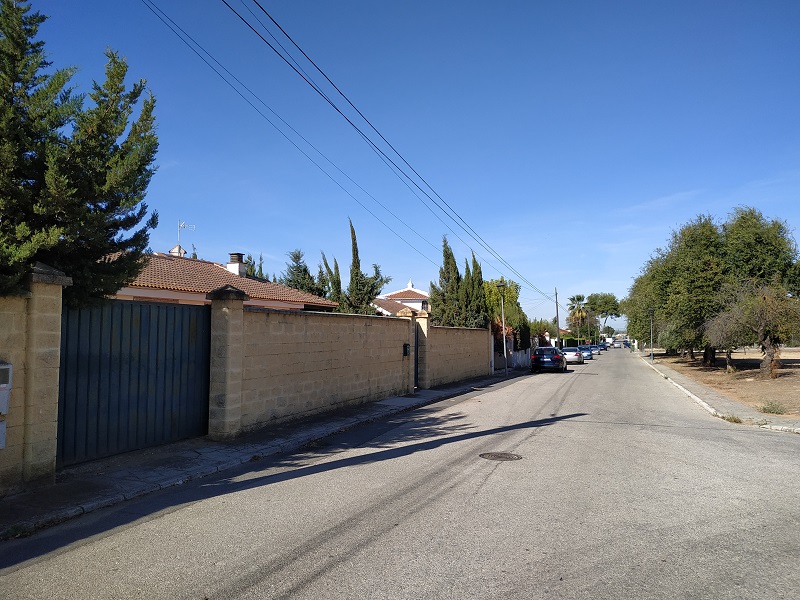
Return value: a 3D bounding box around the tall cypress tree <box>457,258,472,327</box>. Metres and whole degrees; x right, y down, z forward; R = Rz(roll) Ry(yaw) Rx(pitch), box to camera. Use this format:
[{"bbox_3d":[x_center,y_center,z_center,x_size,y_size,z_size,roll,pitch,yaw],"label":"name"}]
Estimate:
[{"bbox_3d":[2.930,0.767,24.812,0.950,5.292,0.950,-2,-5,22],"label":"tall cypress tree"}]

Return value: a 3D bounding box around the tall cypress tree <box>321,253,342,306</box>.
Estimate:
[{"bbox_3d":[-2.967,0.592,24.023,1.150,5.524,1.150,-2,-5,22],"label":"tall cypress tree"}]

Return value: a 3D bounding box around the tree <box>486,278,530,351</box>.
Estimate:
[{"bbox_3d":[6.394,1.336,32.992,2.900,5.379,2.900,-2,-5,22],"label":"tree"}]

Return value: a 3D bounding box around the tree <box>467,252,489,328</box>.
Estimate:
[{"bbox_3d":[3.679,0.550,26.332,1.200,5.952,1.200,-2,-5,22],"label":"tree"}]

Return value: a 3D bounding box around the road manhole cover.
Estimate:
[{"bbox_3d":[1.464,2.284,8.081,0.620,0.030,0.620,0,-4,0],"label":"road manhole cover"}]

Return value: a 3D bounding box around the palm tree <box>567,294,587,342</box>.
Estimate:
[{"bbox_3d":[27.993,3.623,87.975,3.200,9.022,3.200,-2,-5,22],"label":"palm tree"}]

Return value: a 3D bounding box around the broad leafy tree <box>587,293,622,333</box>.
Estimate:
[{"bbox_3d":[45.860,4.593,125.006,7.800,12.613,7.800,-2,-5,22],"label":"broad leafy tree"}]

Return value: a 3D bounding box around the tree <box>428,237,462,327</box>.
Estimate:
[{"bbox_3d":[1.849,0.294,22.541,1.500,5.897,1.500,-2,-5,22],"label":"tree"}]

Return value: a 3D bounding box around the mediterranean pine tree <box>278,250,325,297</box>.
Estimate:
[{"bbox_3d":[-5.444,0.463,30.049,2.900,6.680,2.900,-2,-5,22],"label":"mediterranean pine tree"}]

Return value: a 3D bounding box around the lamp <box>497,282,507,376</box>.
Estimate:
[{"bbox_3d":[4.604,1.286,24.673,0.420,4.196,0.420,-2,-5,22],"label":"lamp"}]

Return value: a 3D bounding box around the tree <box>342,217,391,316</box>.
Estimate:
[{"bbox_3d":[-1.187,0.073,18.546,1.800,5.742,1.800,-2,-5,22],"label":"tree"}]

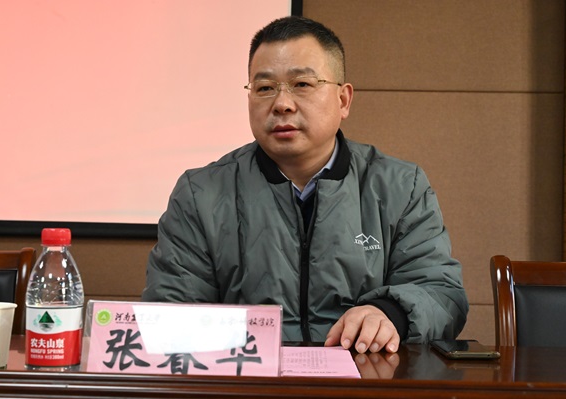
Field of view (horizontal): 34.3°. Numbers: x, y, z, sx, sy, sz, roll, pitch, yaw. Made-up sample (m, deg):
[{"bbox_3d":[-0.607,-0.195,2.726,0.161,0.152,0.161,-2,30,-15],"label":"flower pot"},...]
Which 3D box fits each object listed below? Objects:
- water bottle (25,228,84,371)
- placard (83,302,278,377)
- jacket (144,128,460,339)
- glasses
[{"bbox_3d":[-0.256,0.119,1.028,0.065,0.170,0.065,1,-3,8],"label":"water bottle"},{"bbox_3d":[-0.102,0.155,0.935,0.202,0.097,0.055,1,-3,4],"label":"placard"},{"bbox_3d":[0.040,0.172,1.620,0.580,0.600,0.400,1,-3,3],"label":"jacket"},{"bbox_3d":[0.021,-0.183,1.540,0.139,0.042,0.142,-2,3,18],"label":"glasses"}]

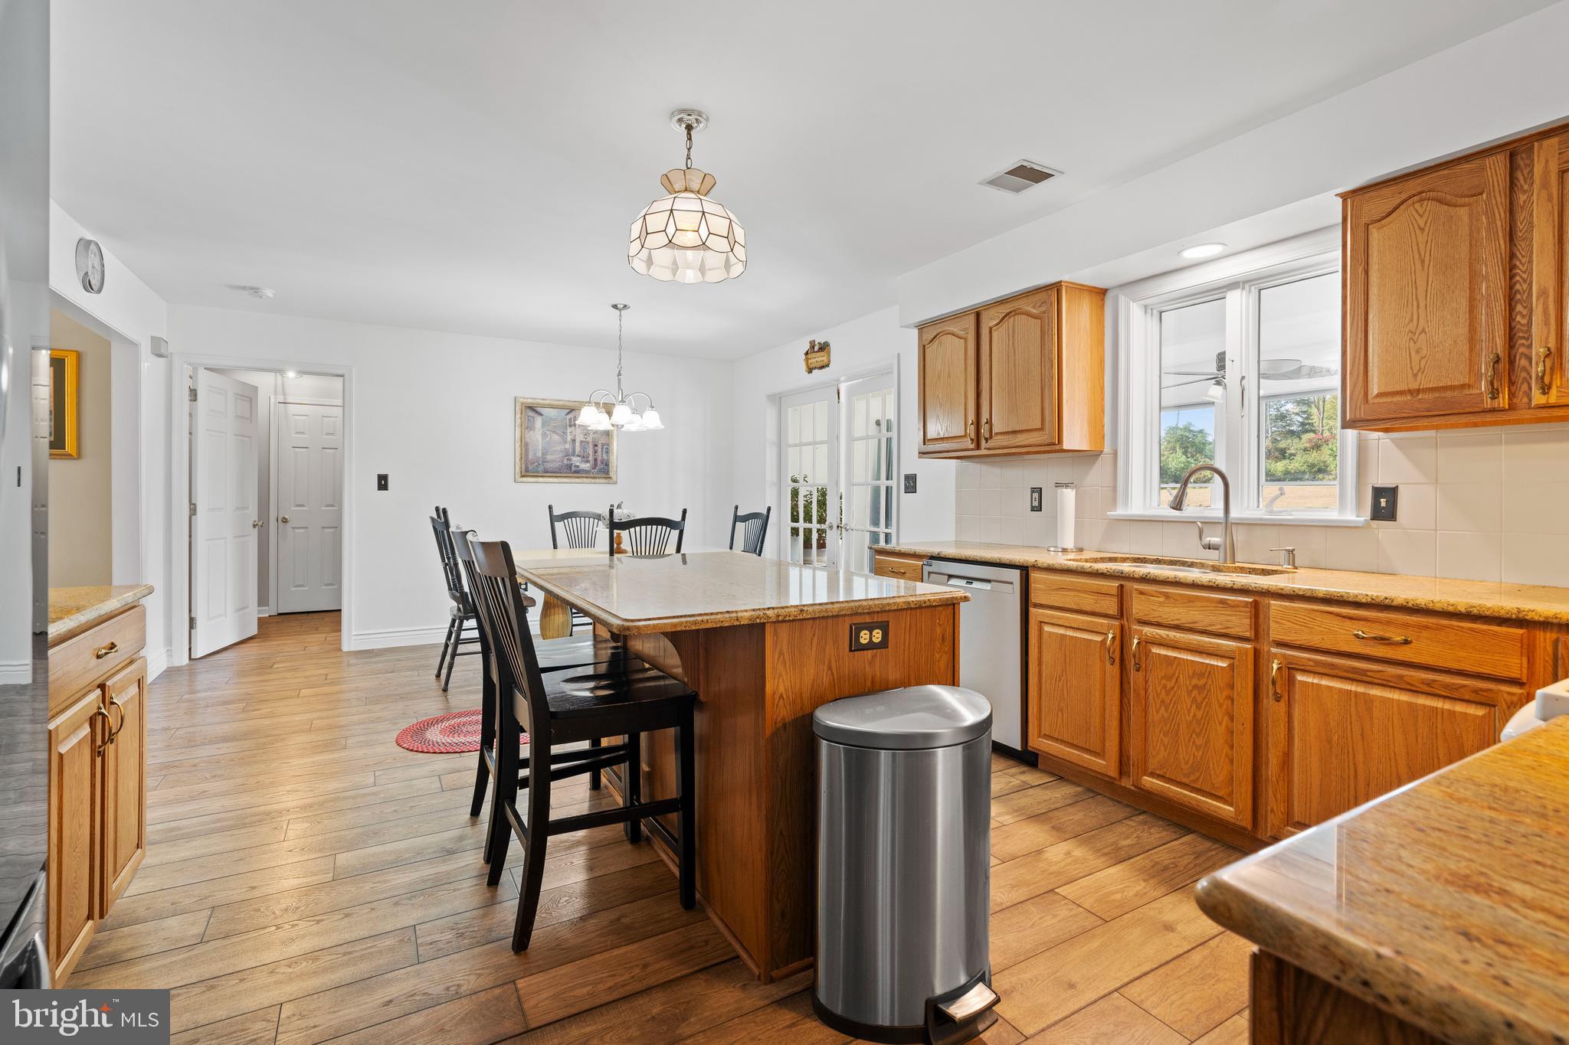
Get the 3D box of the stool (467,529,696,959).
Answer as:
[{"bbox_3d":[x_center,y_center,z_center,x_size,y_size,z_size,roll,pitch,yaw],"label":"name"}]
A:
[{"bbox_3d":[-0.589,0.555,2.003,0.555,1.035,0.475,0,1,-30],"label":"stool"}]

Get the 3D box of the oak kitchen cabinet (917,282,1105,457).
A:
[{"bbox_3d":[1.141,-0.735,3.666,0.310,0.767,0.990,0,1,-30],"label":"oak kitchen cabinet"}]

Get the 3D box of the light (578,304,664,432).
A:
[{"bbox_3d":[-1.093,-1.043,4.659,0.580,0.832,0.580,0,1,-30],"label":"light"}]

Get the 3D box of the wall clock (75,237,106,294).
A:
[{"bbox_3d":[-3.363,-1.253,3.378,0.050,0.260,0.260,0,2,-30],"label":"wall clock"}]

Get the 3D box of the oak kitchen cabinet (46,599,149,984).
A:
[{"bbox_3d":[-1.918,0.653,1.530,0.620,0.855,0.740,0,1,-30],"label":"oak kitchen cabinet"}]

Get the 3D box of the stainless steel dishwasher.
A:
[{"bbox_3d":[1.104,0.621,3.360,0.600,0.860,0.600,0,2,-30],"label":"stainless steel dishwasher"}]

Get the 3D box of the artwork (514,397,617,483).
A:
[{"bbox_3d":[-1.837,-0.688,5.939,0.850,0.713,0.040,0,1,-30],"label":"artwork"}]

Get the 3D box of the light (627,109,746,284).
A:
[{"bbox_3d":[-0.324,-1.129,2.375,0.410,0.490,0.410,0,1,0],"label":"light"}]

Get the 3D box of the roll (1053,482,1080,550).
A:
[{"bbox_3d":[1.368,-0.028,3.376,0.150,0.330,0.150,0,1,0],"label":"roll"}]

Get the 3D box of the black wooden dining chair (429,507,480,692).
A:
[{"bbox_3d":[-1.883,0.450,4.376,0.590,1.070,0.490,0,2,-30],"label":"black wooden dining chair"}]

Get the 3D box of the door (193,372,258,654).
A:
[{"bbox_3d":[-4.264,-0.051,5.340,0.045,2.030,0.880,0,1,-16],"label":"door"}]

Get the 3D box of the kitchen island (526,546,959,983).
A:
[{"bbox_3d":[-0.304,0.618,2.355,0.990,0.890,1.580,0,1,-30],"label":"kitchen island"}]

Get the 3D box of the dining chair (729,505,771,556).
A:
[{"bbox_3d":[-0.424,0.469,4.673,0.520,1.080,0.460,-1,2,-32],"label":"dining chair"}]

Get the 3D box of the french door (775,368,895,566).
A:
[{"bbox_3d":[0.342,-0.022,5.337,0.100,2.040,1.520,0,2,-30],"label":"french door"}]

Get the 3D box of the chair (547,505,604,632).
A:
[{"bbox_3d":[-1.429,0.419,5.192,0.530,1.085,0.580,0,1,-30],"label":"chair"}]

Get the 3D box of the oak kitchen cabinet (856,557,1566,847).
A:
[{"bbox_3d":[1.418,0.624,2.891,0.610,0.880,2.580,0,2,-30],"label":"oak kitchen cabinet"}]

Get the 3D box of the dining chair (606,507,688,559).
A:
[{"bbox_3d":[-0.896,0.476,4.272,0.460,1.080,0.520,0,2,-30],"label":"dining chair"}]

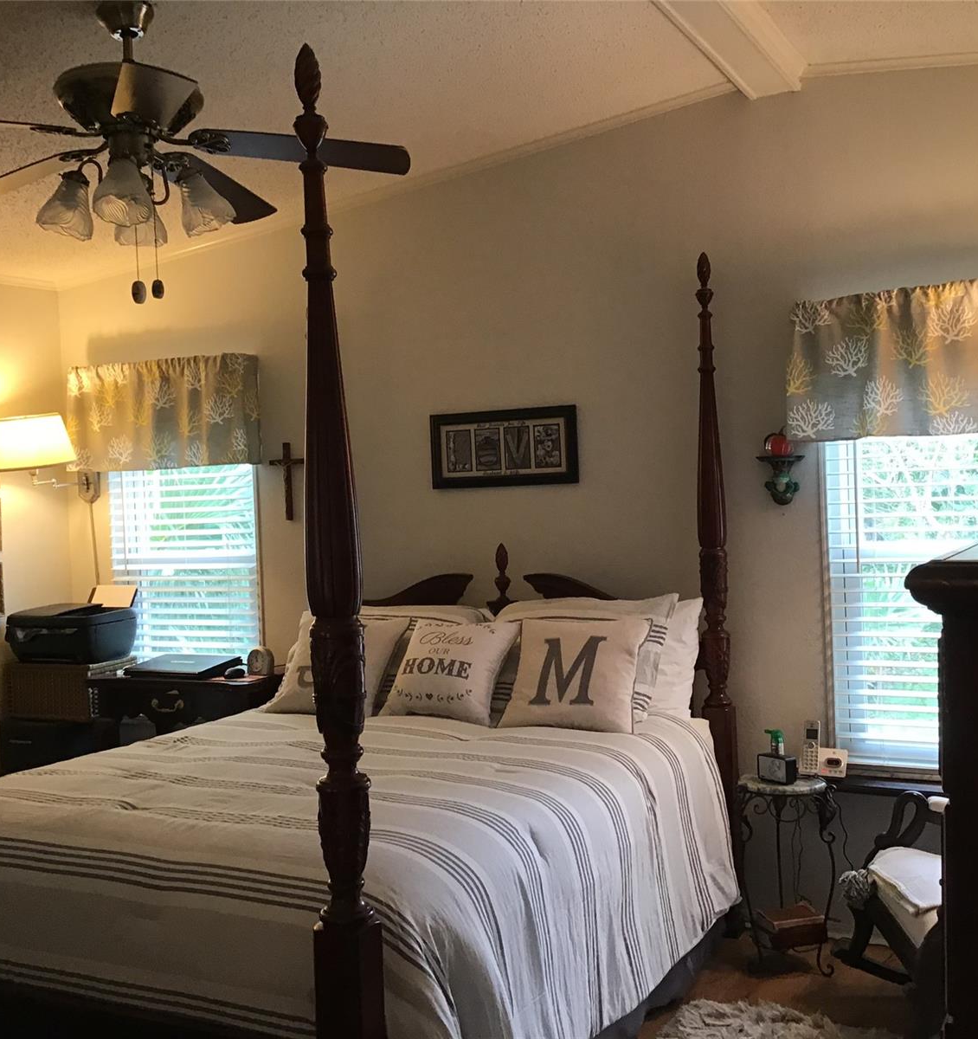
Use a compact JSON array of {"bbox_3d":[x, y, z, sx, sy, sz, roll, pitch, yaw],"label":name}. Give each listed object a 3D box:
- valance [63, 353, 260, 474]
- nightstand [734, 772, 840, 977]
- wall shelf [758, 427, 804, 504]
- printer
[{"bbox_3d":[-1.318,-0.420,4.961,0.929,0.426,0.099,-2,1,28],"label":"valance"},{"bbox_3d":[0.888,1.036,3.655,0.287,0.534,0.287,-2,1,28],"label":"nightstand"},{"bbox_3d":[0.901,-0.161,3.828,0.138,0.232,0.100,-2,1,27],"label":"wall shelf"},{"bbox_3d":[-1.663,0.411,4.969,0.430,0.280,0.300,-2,1,27],"label":"printer"}]

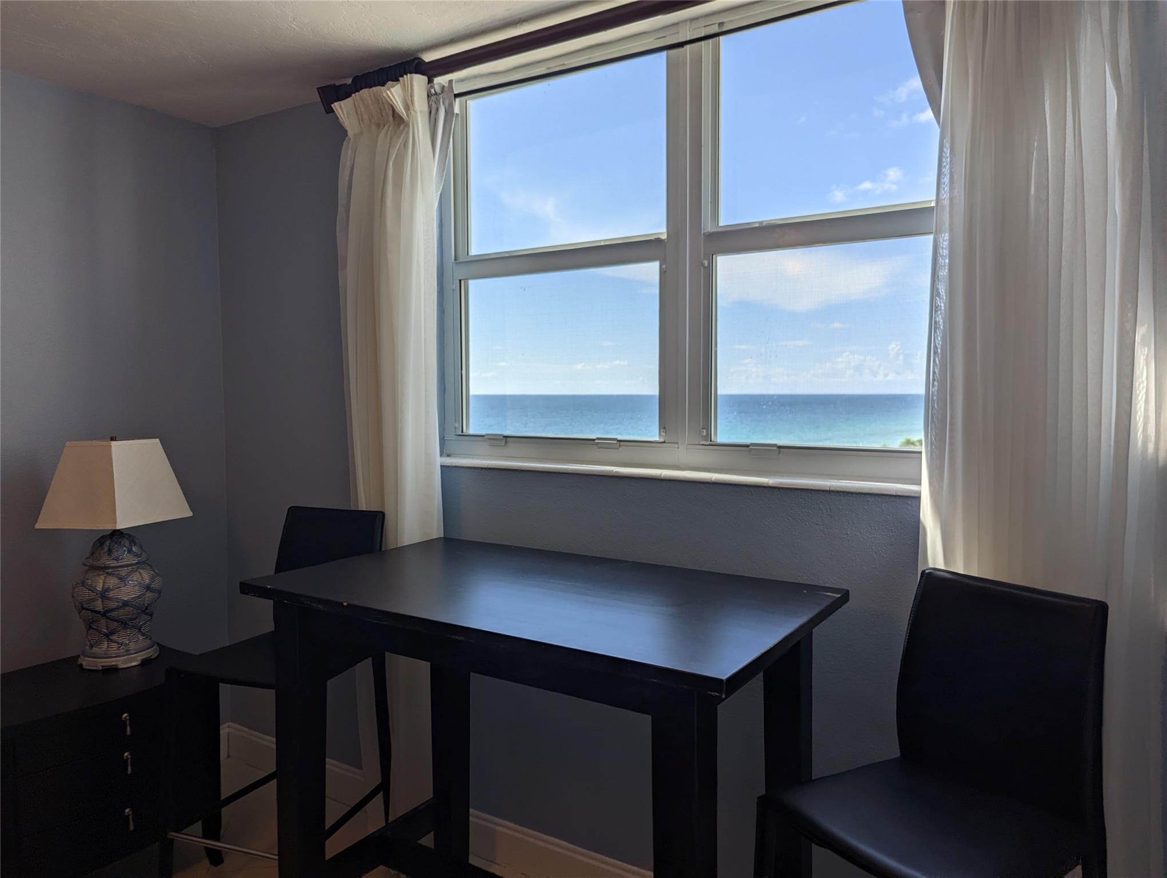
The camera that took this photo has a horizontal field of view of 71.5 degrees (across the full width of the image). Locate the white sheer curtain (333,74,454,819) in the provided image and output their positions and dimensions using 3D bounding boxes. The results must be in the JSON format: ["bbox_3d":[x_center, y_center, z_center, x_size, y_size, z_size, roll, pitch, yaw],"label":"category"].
[{"bbox_3d":[-0.622,0.119,2.625,0.420,2.440,0.150,2,4,32],"label":"white sheer curtain"}]

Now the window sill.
[{"bbox_3d":[0.213,0.093,2.269,1.760,0.030,0.150,2,4,32],"label":"window sill"}]

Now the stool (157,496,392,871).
[{"bbox_3d":[-0.889,0.802,2.424,0.440,1.122,0.525,1,3,18],"label":"stool"}]

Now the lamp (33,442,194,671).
[{"bbox_3d":[-1.541,0.363,2.681,0.302,0.740,0.335,1,3,13],"label":"lamp"}]

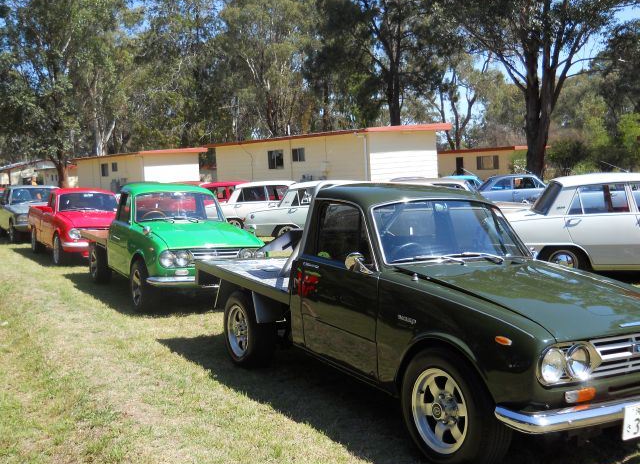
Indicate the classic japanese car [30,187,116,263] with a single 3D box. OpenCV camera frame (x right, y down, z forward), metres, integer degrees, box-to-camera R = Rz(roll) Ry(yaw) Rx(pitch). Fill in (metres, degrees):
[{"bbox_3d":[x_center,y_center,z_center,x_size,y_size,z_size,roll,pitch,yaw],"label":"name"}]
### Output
[{"bbox_3d":[-4.977,-0.232,14.240,1.520,1.420,3.980,-6,6,-32],"label":"classic japanese car"}]

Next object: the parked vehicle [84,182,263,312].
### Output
[{"bbox_3d":[-2.125,0.057,9.441,1.560,1.460,3.950,-5,6,-30],"label":"parked vehicle"}]

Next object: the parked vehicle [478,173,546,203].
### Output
[{"bbox_3d":[5.710,-1.039,20.458,4.050,1.340,1.500,-4,5,-12],"label":"parked vehicle"}]

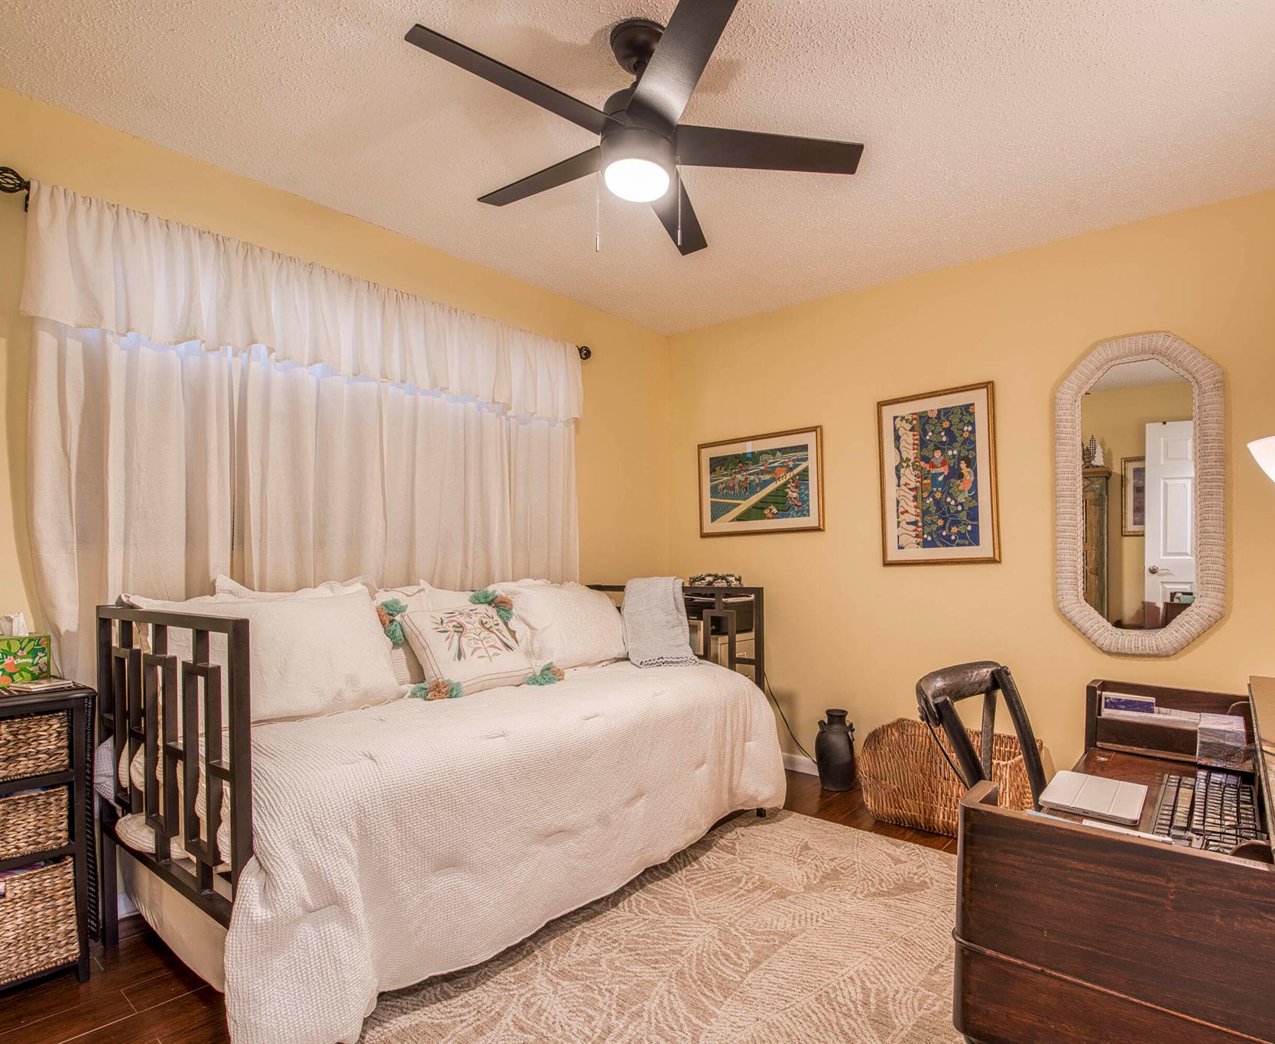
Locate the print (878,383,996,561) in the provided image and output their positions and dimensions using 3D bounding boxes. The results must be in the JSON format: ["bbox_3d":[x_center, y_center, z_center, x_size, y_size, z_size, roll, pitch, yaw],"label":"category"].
[{"bbox_3d":[1.325,-0.195,2.896,0.515,0.775,0.028,-1,-1,41],"label":"print"}]

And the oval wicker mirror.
[{"bbox_3d":[1.833,-0.104,2.405,0.500,1.180,0.060,-1,-1,41],"label":"oval wicker mirror"}]

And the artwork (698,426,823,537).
[{"bbox_3d":[0.644,-0.196,3.516,0.780,0.535,0.028,-1,-1,41],"label":"artwork"}]

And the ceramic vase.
[{"bbox_3d":[0.939,1.076,3.087,0.187,0.380,0.187,-1,-1,41],"label":"ceramic vase"}]

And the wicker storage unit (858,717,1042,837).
[{"bbox_3d":[1.266,1.062,2.696,0.690,0.420,0.300,-1,-1,41],"label":"wicker storage unit"}]

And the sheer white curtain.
[{"bbox_3d":[-0.976,-0.059,2.502,0.120,1.680,2.020,-1,-1,41],"label":"sheer white curtain"}]

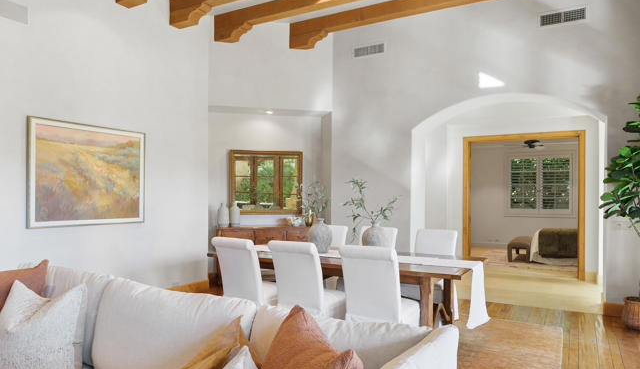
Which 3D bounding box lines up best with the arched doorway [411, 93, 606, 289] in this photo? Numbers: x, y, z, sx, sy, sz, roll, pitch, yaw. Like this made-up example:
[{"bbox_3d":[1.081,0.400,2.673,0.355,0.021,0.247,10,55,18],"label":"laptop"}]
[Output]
[{"bbox_3d":[2.459,0.184,6.046,2.337,2.718,0.550,0,-1,29],"label":"arched doorway"}]

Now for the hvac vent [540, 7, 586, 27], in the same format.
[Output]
[{"bbox_3d":[3.095,-2.134,5.669,0.535,0.160,0.040,0,-1,30],"label":"hvac vent"}]

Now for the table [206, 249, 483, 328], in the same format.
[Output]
[{"bbox_3d":[0.230,1.106,4.504,2.580,0.760,1.120,0,-1,29],"label":"table"}]

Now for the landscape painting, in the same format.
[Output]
[{"bbox_3d":[-2.510,-0.099,4.895,0.045,1.099,1.363,0,-1,29],"label":"landscape painting"}]

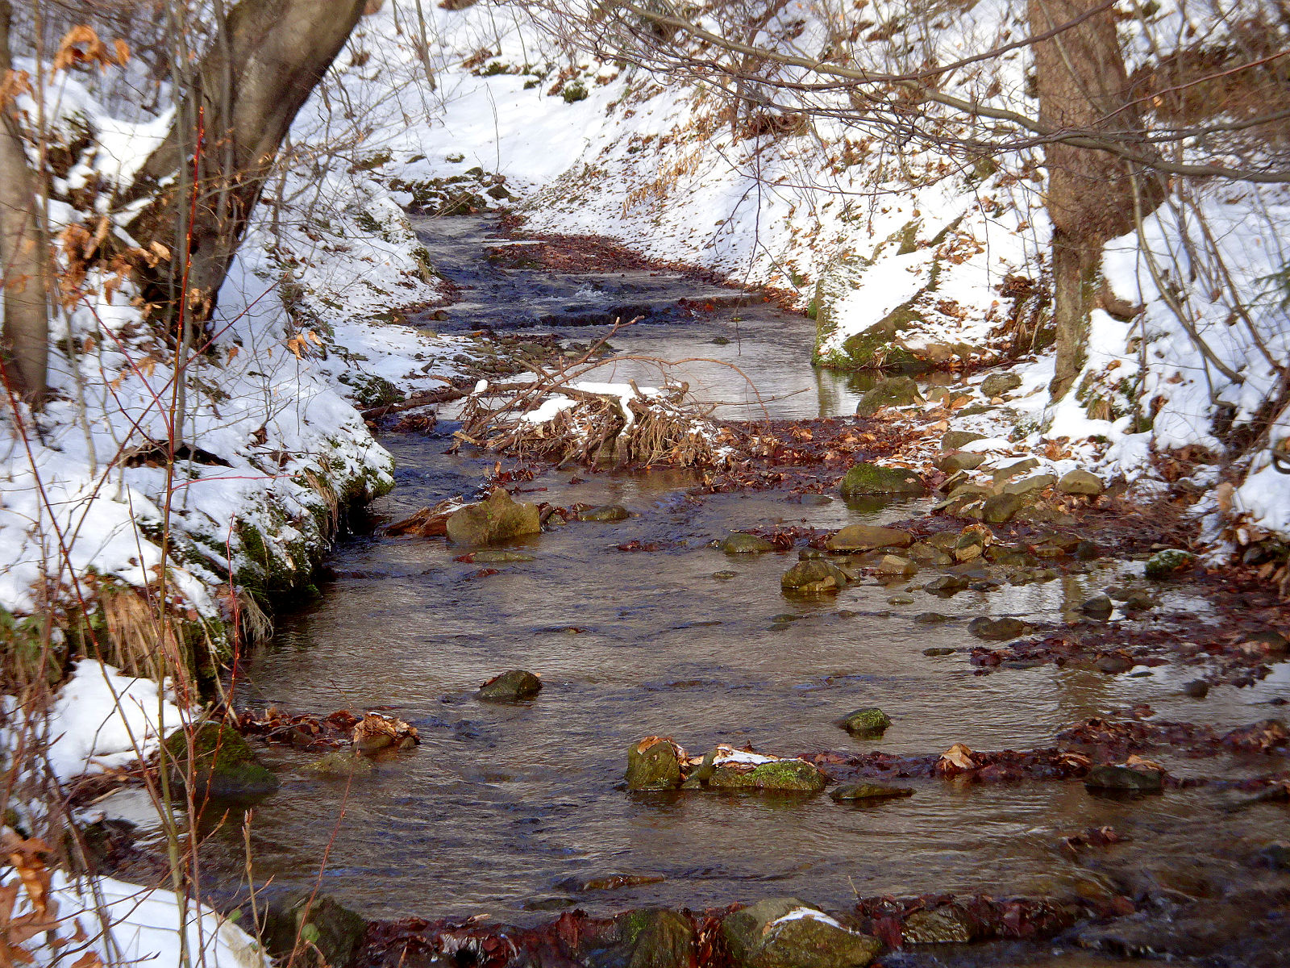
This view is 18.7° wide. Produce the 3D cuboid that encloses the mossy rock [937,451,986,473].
[{"bbox_3d":[1.495,-0.105,18.484,0.231,0.100,0.186,0,6,0],"label":"mossy rock"}]

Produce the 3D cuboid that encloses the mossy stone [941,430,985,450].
[{"bbox_3d":[1.550,-0.209,19.078,0.214,0.098,0.172,0,6,0],"label":"mossy stone"}]

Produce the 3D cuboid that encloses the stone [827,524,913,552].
[{"bbox_3d":[0.942,0.228,16.400,0.359,0.110,0.230,0,5,0],"label":"stone"}]

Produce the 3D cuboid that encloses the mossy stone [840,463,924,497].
[{"bbox_3d":[1.146,-0.019,18.900,0.419,0.160,0.270,0,5,0],"label":"mossy stone"}]

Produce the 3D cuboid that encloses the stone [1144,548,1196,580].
[{"bbox_3d":[2.065,0.315,15.400,0.198,0.115,0.160,0,5,0],"label":"stone"}]

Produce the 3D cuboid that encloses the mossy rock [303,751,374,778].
[{"bbox_3d":[-0.945,0.866,12.074,0.219,0.078,0.165,0,6,0],"label":"mossy rock"}]

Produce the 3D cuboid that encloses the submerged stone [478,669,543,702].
[{"bbox_3d":[-0.463,0.694,13.475,0.220,0.115,0.166,0,6,0],"label":"submerged stone"}]

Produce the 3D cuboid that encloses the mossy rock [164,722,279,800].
[{"bbox_3d":[-1.270,0.829,11.730,0.341,0.236,0.289,0,6,0],"label":"mossy rock"}]

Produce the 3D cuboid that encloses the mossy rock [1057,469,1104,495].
[{"bbox_3d":[1.980,-0.007,17.774,0.217,0.116,0.164,0,6,0],"label":"mossy rock"}]

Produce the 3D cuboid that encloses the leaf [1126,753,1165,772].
[{"bbox_3d":[1.334,0.746,10.450,0.102,0.045,0.075,0,5,0],"label":"leaf"}]

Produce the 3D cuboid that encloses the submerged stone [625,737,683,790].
[{"bbox_3d":[0.030,0.841,11.766,0.171,0.169,0.146,0,6,0],"label":"submerged stone"}]

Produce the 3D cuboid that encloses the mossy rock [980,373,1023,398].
[{"bbox_3d":[1.883,-0.519,20.684,0.232,0.134,0.187,0,6,0],"label":"mossy rock"}]

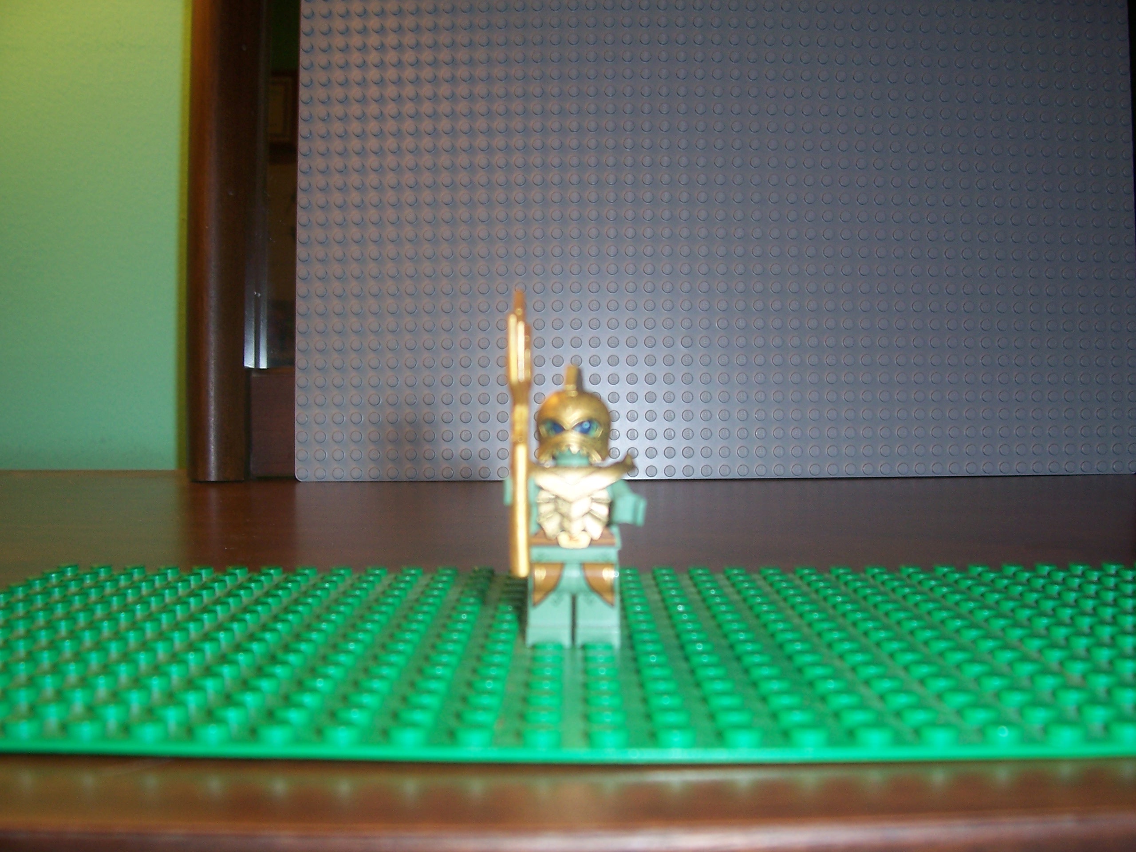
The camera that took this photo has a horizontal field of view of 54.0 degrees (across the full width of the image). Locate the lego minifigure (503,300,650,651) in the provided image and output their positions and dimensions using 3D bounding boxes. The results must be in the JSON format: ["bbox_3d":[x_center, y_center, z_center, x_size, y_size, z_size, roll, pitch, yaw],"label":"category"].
[{"bbox_3d":[0.001,0.007,0.185,0.023,0.059,0.024,0,2,1],"label":"lego minifigure"}]

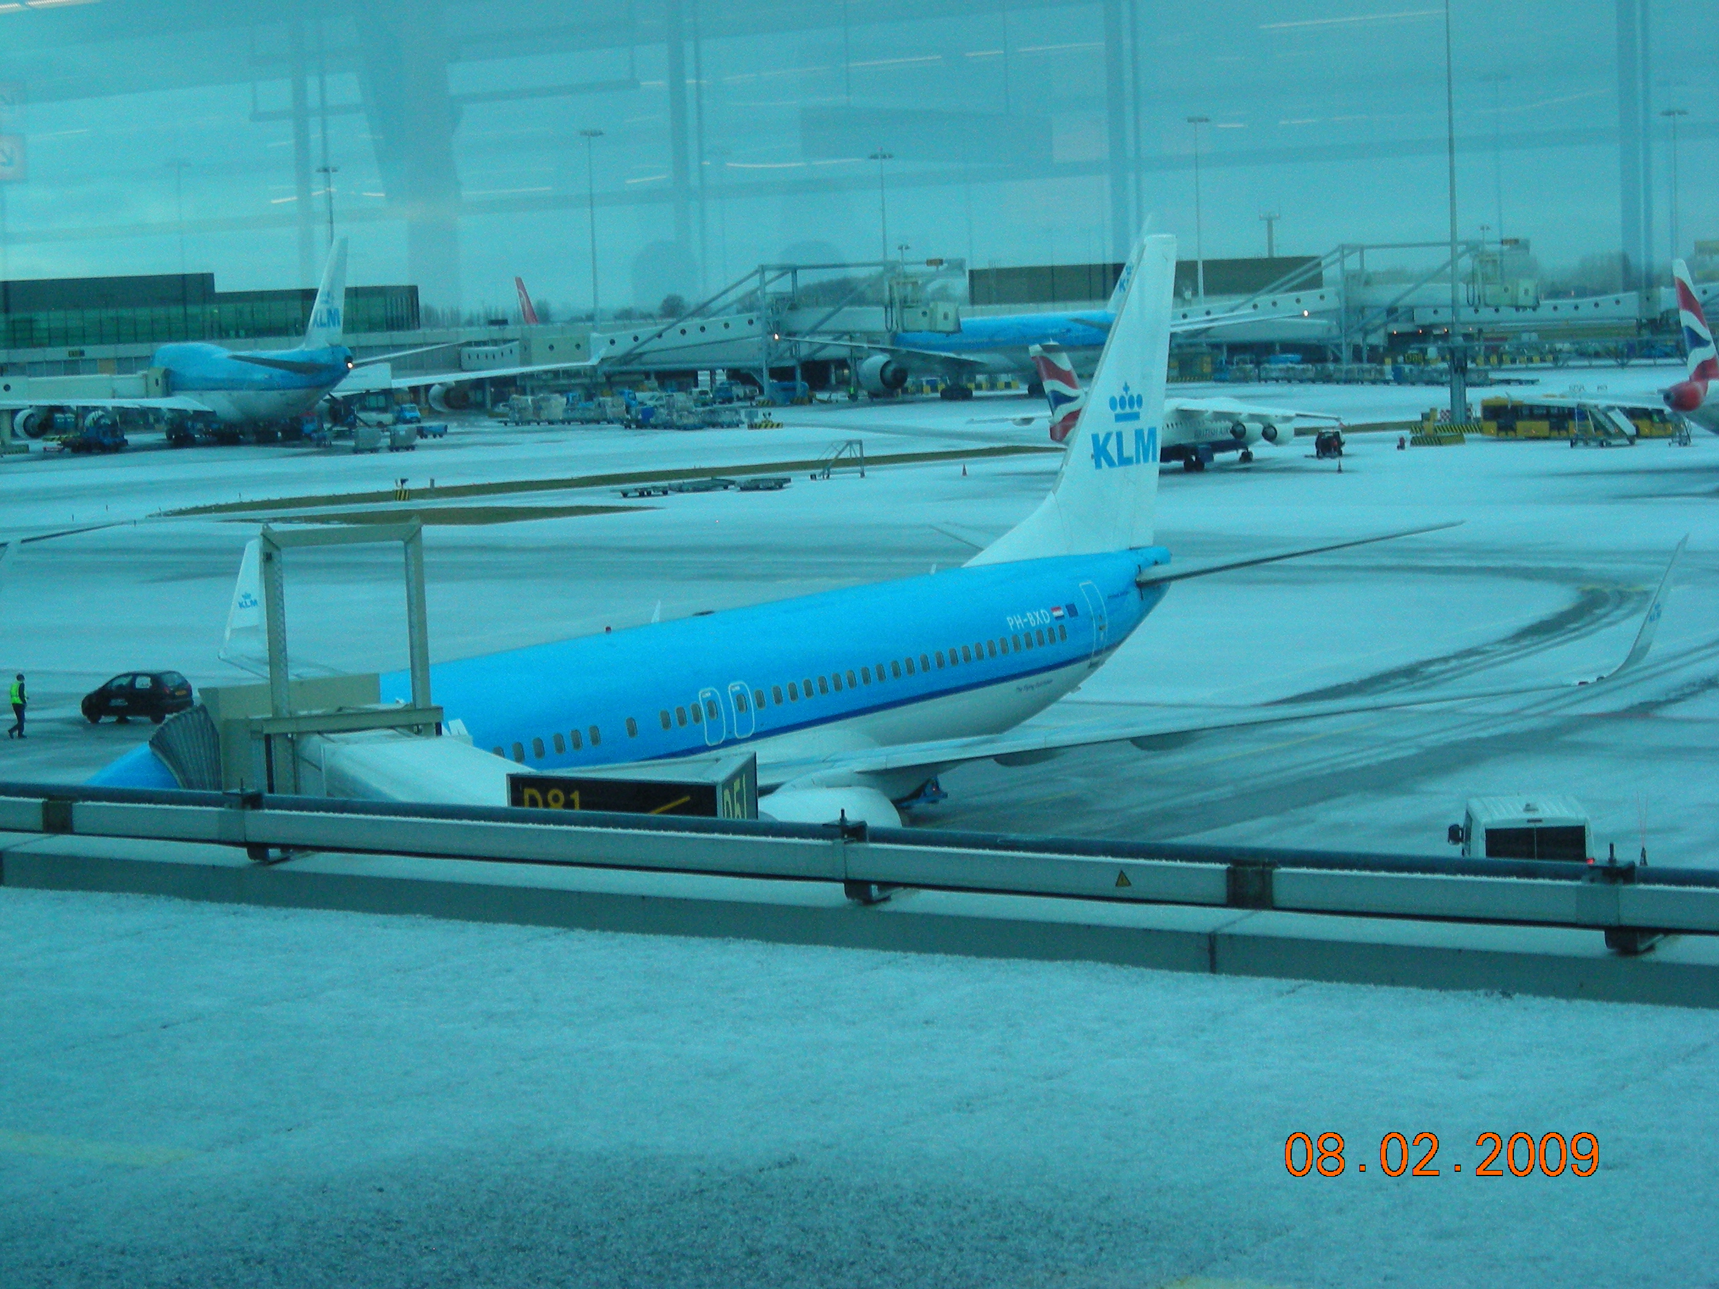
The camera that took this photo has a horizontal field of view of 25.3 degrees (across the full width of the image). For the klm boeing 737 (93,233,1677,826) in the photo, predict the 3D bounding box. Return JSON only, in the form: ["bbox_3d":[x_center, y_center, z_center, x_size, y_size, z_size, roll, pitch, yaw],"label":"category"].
[{"bbox_3d":[-3.003,-1.286,75.604,35.800,12.500,39.400,1,7,34],"label":"klm boeing 737"}]

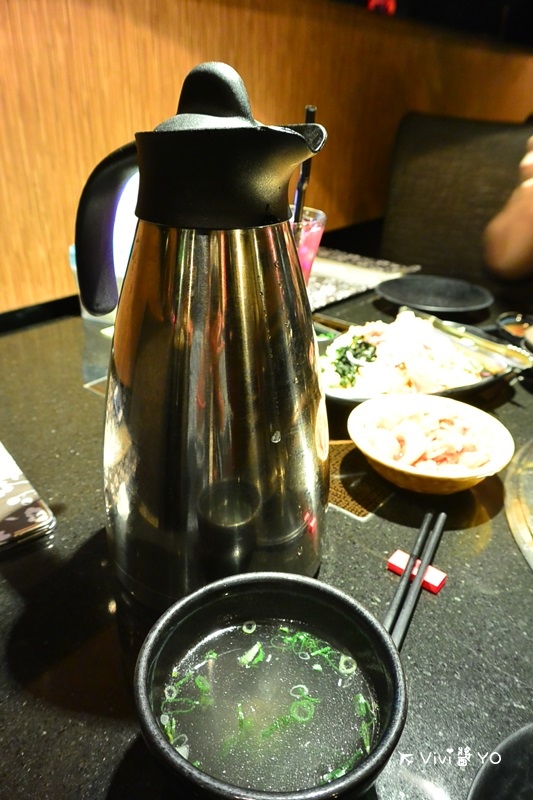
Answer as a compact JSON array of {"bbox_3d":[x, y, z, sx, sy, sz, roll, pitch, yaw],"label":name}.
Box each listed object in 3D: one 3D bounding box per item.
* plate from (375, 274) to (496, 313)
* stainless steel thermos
[{"bbox_3d":[0.241,-0.145,0.868,0.161,0.022,0.161,2,28,0],"label":"plate"},{"bbox_3d":[-0.033,-0.030,0.346,0.153,0.288,0.144,12,29,18],"label":"stainless steel thermos"}]

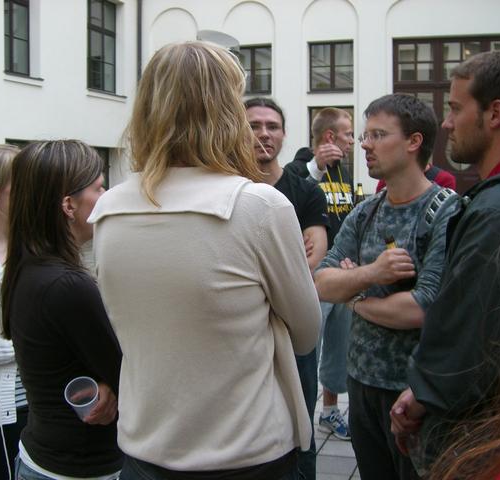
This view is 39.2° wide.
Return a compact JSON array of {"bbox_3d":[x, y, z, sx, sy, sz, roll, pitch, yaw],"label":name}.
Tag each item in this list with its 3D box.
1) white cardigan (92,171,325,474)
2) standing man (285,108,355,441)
[{"bbox_3d":[-0.090,0.150,1.480,0.460,0.600,0.350,2,5,24],"label":"white cardigan"},{"bbox_3d":[0.430,0.165,3.780,0.520,1.740,0.400,-4,6,-38],"label":"standing man"}]

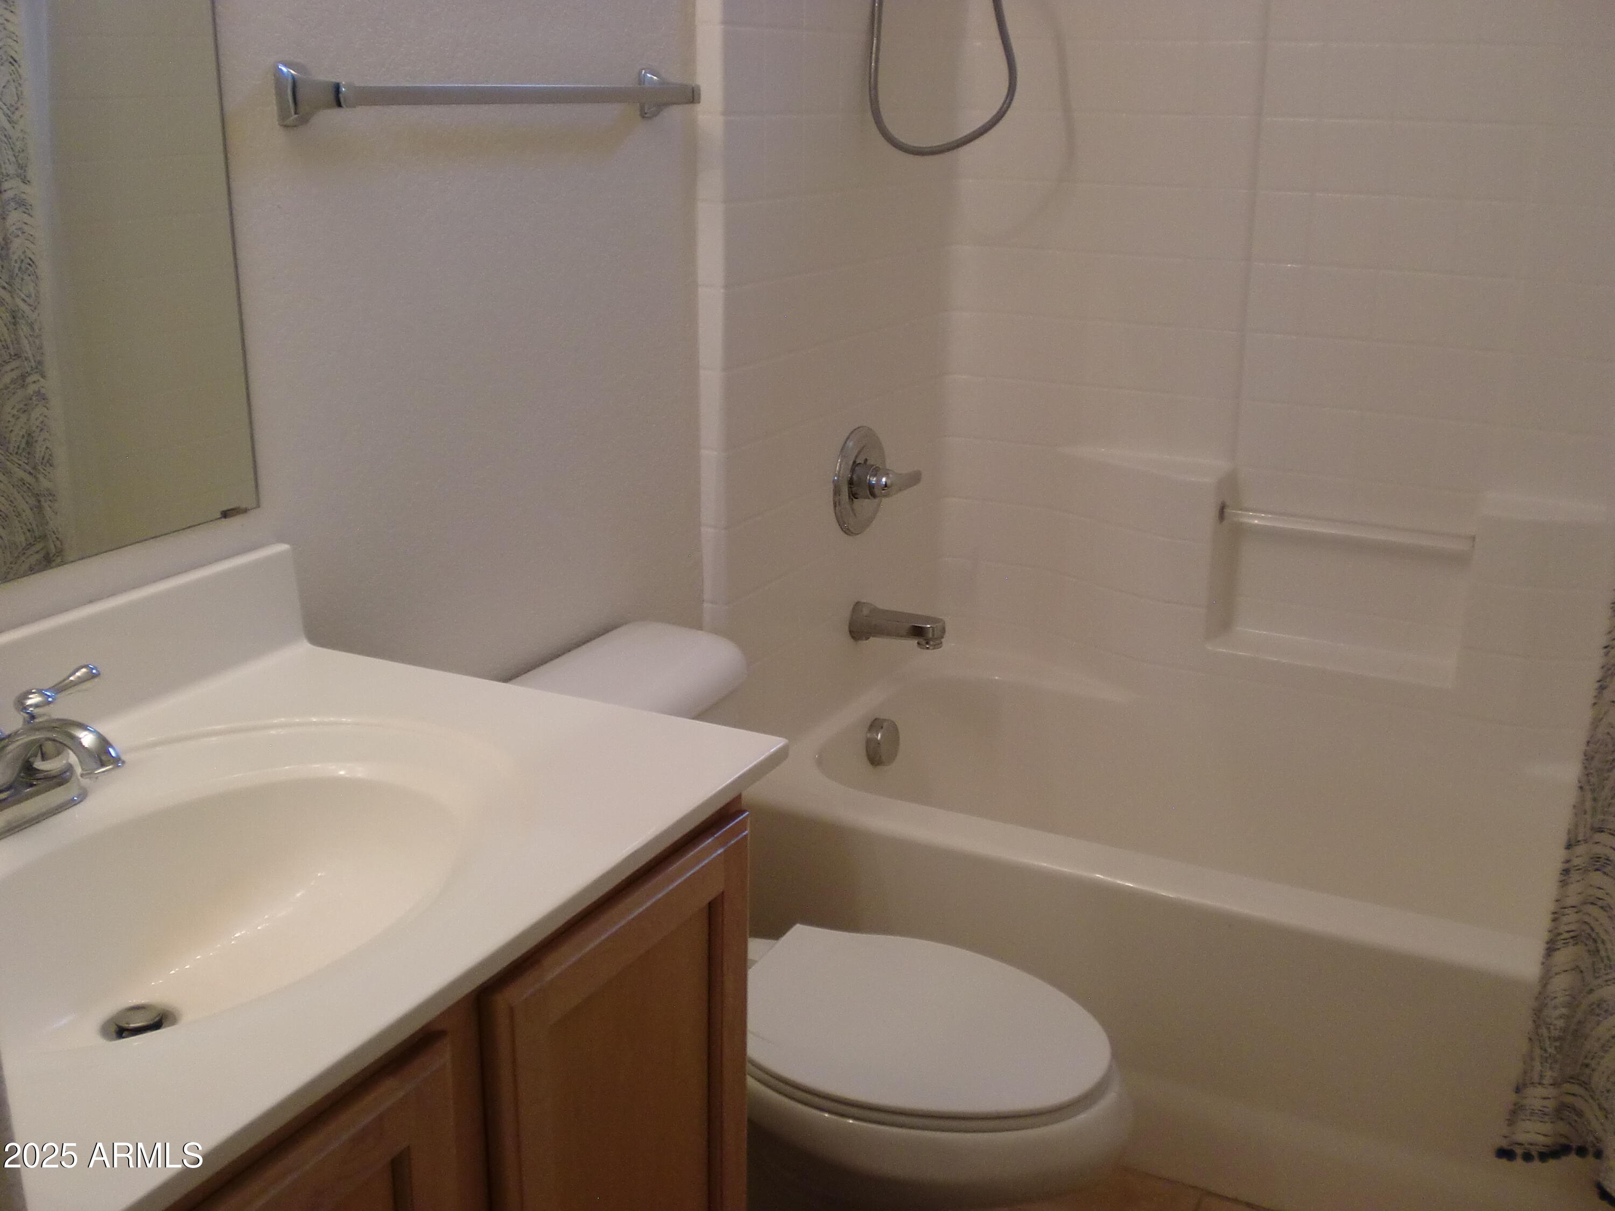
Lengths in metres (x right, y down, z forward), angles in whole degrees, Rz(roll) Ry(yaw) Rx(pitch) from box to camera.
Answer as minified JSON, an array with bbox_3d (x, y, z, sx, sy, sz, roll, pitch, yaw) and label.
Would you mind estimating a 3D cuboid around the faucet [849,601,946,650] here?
[{"bbox_3d":[0.149,0.039,2.687,0.152,0.073,0.061,10,20,27],"label":"faucet"}]

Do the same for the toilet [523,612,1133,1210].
[{"bbox_3d":[0.011,0.486,1.944,0.769,0.754,0.461,10,20,27],"label":"toilet"}]

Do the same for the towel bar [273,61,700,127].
[{"bbox_3d":[-0.307,-0.556,1.779,0.073,0.058,0.660,10,20,27],"label":"towel bar"}]

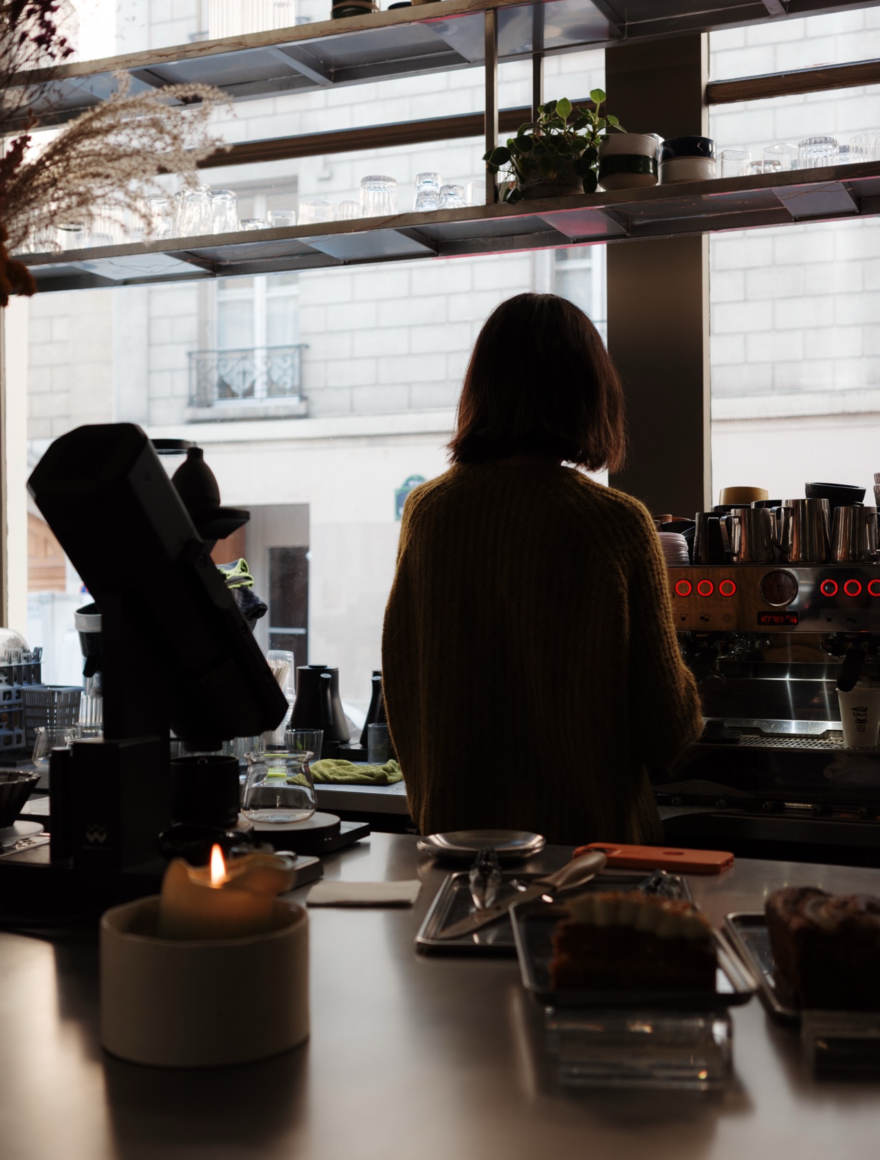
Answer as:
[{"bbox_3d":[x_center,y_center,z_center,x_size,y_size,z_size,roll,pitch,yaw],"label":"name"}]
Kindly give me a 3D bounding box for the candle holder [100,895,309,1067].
[{"bbox_3d":[-0.149,0.253,0.935,0.131,0.073,0.131,0,0,0],"label":"candle holder"}]

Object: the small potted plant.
[{"bbox_3d":[0.217,-0.815,2.820,0.250,0.225,0.210,0,0,23],"label":"small potted plant"}]

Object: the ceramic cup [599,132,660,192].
[{"bbox_3d":[0.354,-0.771,2.752,0.111,0.100,0.111,0,0,0],"label":"ceramic cup"}]

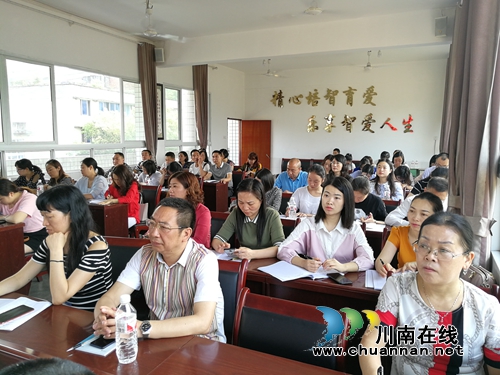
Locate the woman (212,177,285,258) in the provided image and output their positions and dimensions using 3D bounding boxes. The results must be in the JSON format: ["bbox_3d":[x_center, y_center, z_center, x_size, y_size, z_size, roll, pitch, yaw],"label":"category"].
[{"bbox_3d":[0.001,0.546,2.674,0.500,1.220,0.700,3,8,23],"label":"woman"}]

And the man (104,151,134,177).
[{"bbox_3d":[-2.106,0.087,5.992,0.540,1.230,0.740,4,9,25],"label":"man"}]

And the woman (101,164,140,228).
[{"bbox_3d":[-1.457,0.311,4.685,0.470,1.170,0.700,3,8,23],"label":"woman"}]

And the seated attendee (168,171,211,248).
[{"bbox_3d":[-0.546,0.519,2.849,0.520,1.240,0.740,4,9,25],"label":"seated attendee"}]

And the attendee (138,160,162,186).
[{"bbox_3d":[-1.417,0.174,5.575,0.500,1.140,0.720,6,9,34],"label":"attendee"}]

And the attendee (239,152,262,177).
[{"bbox_3d":[0.031,-0.045,7.237,0.500,1.160,0.720,3,8,19],"label":"attendee"}]

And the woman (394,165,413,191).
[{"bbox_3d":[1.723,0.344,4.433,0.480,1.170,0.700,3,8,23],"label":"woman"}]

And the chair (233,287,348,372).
[{"bbox_3d":[0.049,0.891,1.298,0.520,0.890,0.570,3,8,23],"label":"chair"}]

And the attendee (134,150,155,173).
[{"bbox_3d":[-1.895,-0.062,7.066,0.500,1.200,0.720,4,9,27],"label":"attendee"}]

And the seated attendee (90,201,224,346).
[{"bbox_3d":[-0.362,0.692,1.604,0.580,1.240,0.740,4,9,25],"label":"seated attendee"}]

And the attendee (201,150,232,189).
[{"bbox_3d":[-0.560,-0.004,6.768,0.500,1.260,0.700,3,8,23],"label":"attendee"}]

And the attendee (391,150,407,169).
[{"bbox_3d":[2.225,0.102,5.942,0.500,1.260,0.720,4,9,27],"label":"attendee"}]

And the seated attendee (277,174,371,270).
[{"bbox_3d":[0.482,0.577,2.381,0.570,1.260,0.740,4,9,25],"label":"seated attendee"}]

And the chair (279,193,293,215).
[{"bbox_3d":[0.382,0.551,3.852,0.450,0.910,0.540,4,9,25],"label":"chair"}]

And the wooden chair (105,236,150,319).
[{"bbox_3d":[-0.755,0.786,2.117,0.450,0.910,0.540,3,8,17],"label":"wooden chair"}]

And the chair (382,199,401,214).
[{"bbox_3d":[1.139,0.585,3.662,0.520,0.890,0.570,3,8,23],"label":"chair"}]

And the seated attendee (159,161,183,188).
[{"bbox_3d":[-1.087,0.200,5.443,0.500,1.130,0.720,5,9,31],"label":"seated attendee"}]

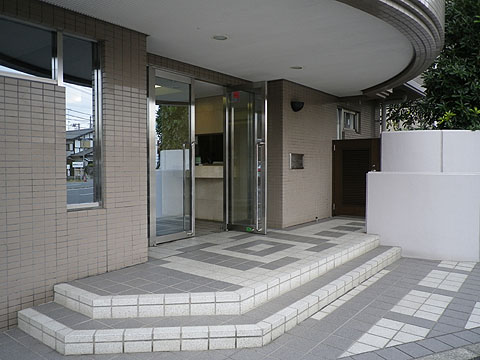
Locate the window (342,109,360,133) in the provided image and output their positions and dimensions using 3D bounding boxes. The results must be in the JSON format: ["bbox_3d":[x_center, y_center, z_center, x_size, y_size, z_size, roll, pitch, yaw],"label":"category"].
[{"bbox_3d":[2.449,-1.285,8.575,0.090,0.454,0.886,2,3,38],"label":"window"}]

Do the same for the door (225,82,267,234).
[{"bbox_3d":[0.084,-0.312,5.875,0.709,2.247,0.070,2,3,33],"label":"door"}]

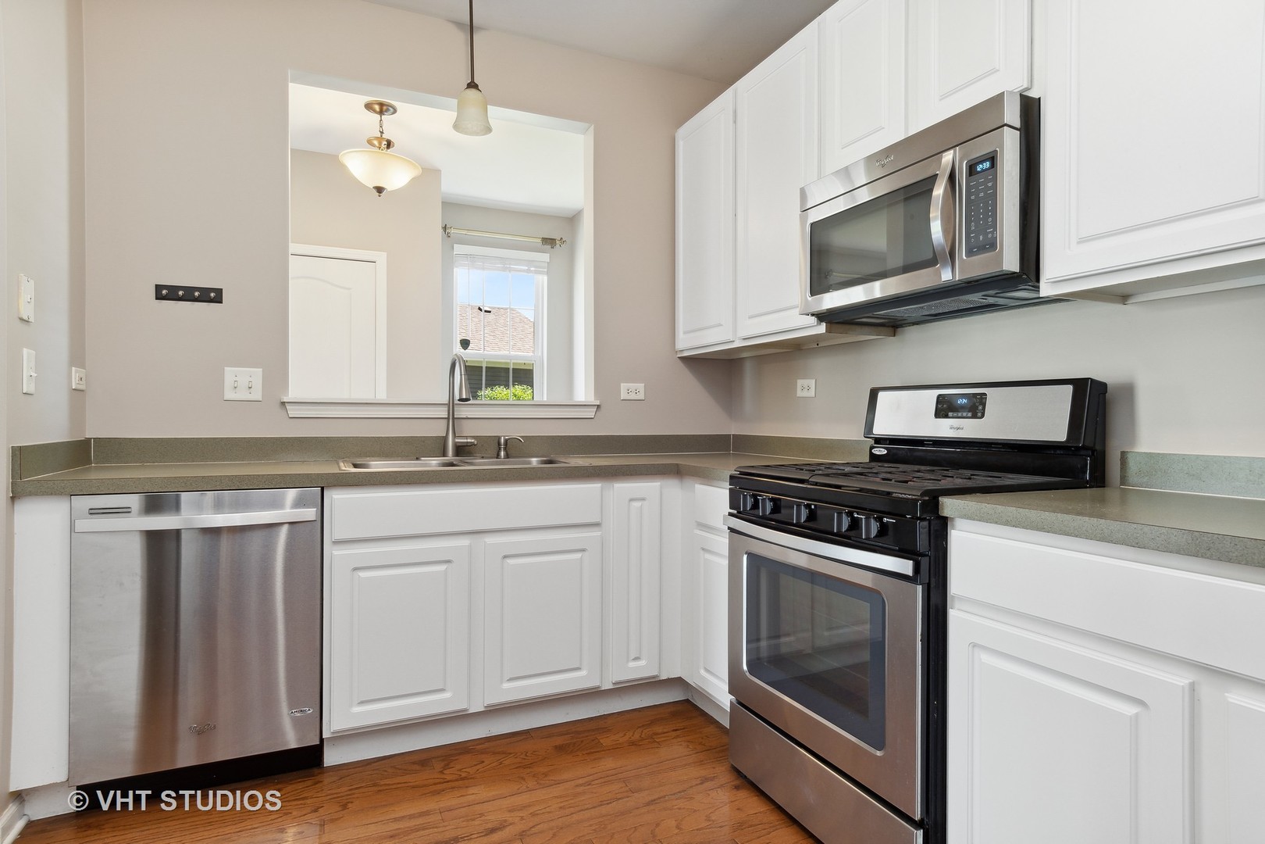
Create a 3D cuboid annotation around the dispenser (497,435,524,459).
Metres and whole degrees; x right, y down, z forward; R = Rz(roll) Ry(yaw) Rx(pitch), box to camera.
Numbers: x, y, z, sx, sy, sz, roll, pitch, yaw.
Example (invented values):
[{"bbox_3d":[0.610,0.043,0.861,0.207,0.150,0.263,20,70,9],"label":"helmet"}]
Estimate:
[{"bbox_3d":[-0.511,0.103,2.650,0.115,0.097,0.050,0,0,-6],"label":"dispenser"}]

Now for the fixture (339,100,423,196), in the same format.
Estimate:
[{"bbox_3d":[-1.315,-1.410,3.300,0.400,0.465,0.400,0,0,-23],"label":"fixture"}]

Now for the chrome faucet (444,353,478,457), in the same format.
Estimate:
[{"bbox_3d":[-0.669,-0.060,2.502,0.135,0.420,0.250,0,0,-29],"label":"chrome faucet"}]

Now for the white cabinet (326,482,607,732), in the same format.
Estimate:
[{"bbox_3d":[-0.634,0.582,2.382,0.915,0.785,0.600,0,0,-23],"label":"white cabinet"}]

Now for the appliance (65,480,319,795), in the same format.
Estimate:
[{"bbox_3d":[-1.340,0.612,2.071,0.605,0.835,0.610,0,0,-23],"label":"appliance"}]

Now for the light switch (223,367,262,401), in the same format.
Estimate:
[{"bbox_3d":[-1.447,-0.139,2.352,0.118,0.118,0.016,0,0,-23],"label":"light switch"}]

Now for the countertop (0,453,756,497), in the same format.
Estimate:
[{"bbox_3d":[-0.464,0.173,2.220,2.550,0.042,1.030,0,0,-23],"label":"countertop"}]

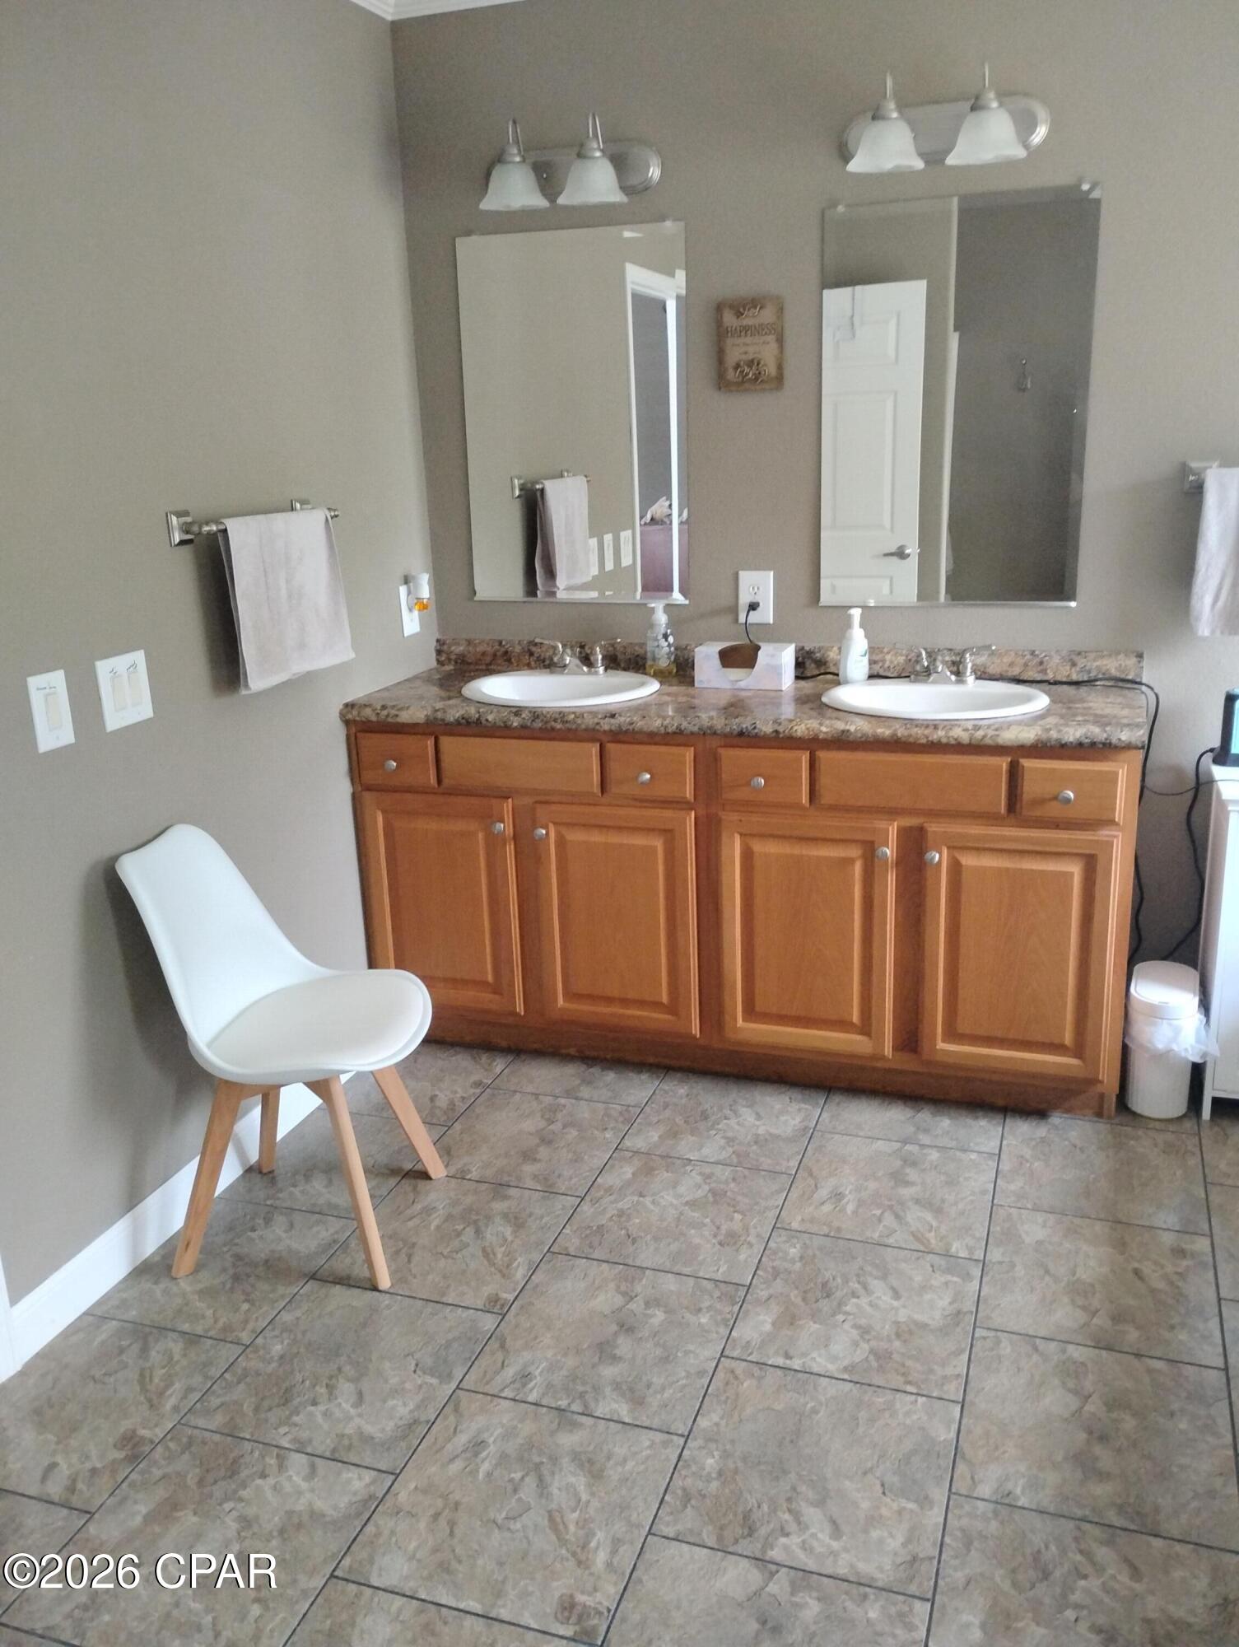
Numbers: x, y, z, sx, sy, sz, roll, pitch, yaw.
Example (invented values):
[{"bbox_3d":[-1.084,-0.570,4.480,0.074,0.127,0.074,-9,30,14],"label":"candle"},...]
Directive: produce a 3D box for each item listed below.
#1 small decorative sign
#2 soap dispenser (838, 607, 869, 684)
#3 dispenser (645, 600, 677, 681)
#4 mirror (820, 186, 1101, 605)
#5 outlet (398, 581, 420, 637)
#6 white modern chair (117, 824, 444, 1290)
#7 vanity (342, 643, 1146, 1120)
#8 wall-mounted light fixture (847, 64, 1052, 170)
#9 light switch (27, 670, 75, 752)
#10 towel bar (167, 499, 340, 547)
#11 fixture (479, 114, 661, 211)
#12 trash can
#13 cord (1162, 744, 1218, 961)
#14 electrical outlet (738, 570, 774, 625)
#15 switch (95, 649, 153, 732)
[{"bbox_3d":[0.319,-1.157,3.222,0.160,0.210,0.018,3,17,19],"label":"small decorative sign"},{"bbox_3d":[0.581,-0.441,3.301,0.074,0.188,0.068,-2,16,1],"label":"soap dispenser"},{"bbox_3d":[0.106,-0.471,3.425,0.076,0.195,0.074,-2,16,1],"label":"dispenser"},{"bbox_3d":[0.780,-0.971,3.133,0.610,0.915,0.011,3,17,19],"label":"mirror"},{"bbox_3d":[-0.556,-0.569,3.552,0.011,0.131,0.087,3,17,19],"label":"outlet"},{"bbox_3d":[-0.633,0.427,2.652,0.515,0.840,0.475,0,16,8],"label":"white modern chair"},{"bbox_3d":[0.291,0.100,3.332,1.841,1.012,0.537,3,17,19],"label":"vanity"},{"bbox_3d":[0.693,-1.529,2.890,0.460,0.192,0.200,3,17,19],"label":"wall-mounted light fixture"},{"bbox_3d":[-1.008,-0.199,2.365,0.010,0.133,0.089,3,17,19],"label":"light switch"},{"bbox_3d":[-0.766,-0.650,2.867,0.085,0.070,0.527,3,17,19],"label":"towel bar"},{"bbox_3d":[-0.150,-1.562,3.154,0.450,0.225,0.225,3,17,19],"label":"fixture"},{"bbox_3d":[1.236,0.490,3.035,0.160,0.287,0.250,3,17,19],"label":"trash can"},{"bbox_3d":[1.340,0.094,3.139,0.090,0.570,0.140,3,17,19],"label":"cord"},{"bbox_3d":[0.347,-0.573,3.395,0.087,0.133,0.012,3,17,19],"label":"electrical outlet"},{"bbox_3d":[-0.942,-0.253,2.544,0.010,0.133,0.138,3,17,19],"label":"switch"}]

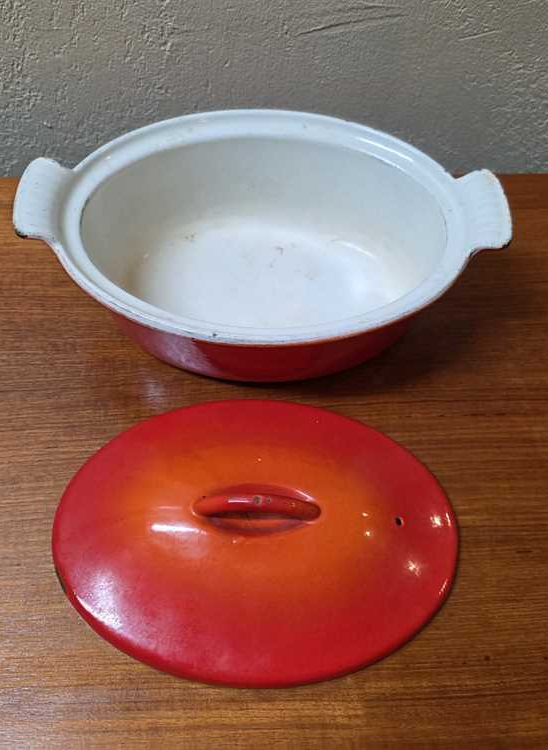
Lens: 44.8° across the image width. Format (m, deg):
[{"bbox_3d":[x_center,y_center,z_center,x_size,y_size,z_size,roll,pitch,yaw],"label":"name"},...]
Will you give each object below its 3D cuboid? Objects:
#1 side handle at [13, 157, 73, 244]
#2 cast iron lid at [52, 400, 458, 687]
[{"bbox_3d":[-0.158,-0.120,0.457,0.037,0.020,0.077,3,61,2],"label":"side handle"},{"bbox_3d":[-0.014,0.093,0.428,0.270,0.048,0.195,3,61,2],"label":"cast iron lid"}]

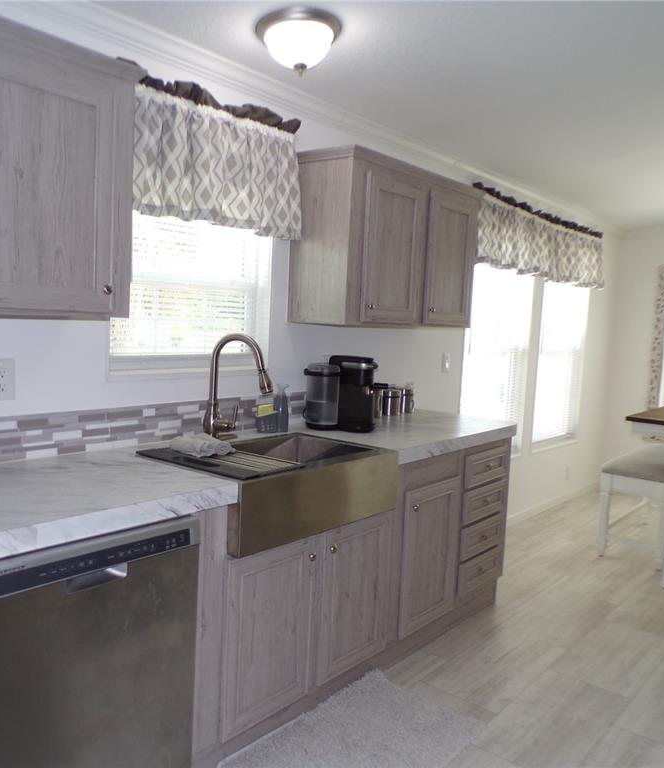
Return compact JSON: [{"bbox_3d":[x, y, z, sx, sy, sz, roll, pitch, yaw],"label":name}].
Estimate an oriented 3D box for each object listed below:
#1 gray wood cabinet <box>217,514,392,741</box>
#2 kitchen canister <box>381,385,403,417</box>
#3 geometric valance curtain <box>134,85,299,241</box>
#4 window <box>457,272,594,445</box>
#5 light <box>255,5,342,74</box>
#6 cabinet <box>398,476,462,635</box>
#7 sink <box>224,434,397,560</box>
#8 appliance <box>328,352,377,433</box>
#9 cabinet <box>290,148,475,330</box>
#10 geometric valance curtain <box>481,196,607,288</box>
[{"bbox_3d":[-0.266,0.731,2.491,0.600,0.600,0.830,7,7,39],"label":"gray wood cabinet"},{"bbox_3d":[0.301,0.087,3.527,0.090,0.135,0.095,3,5,0],"label":"kitchen canister"},{"bbox_3d":[-0.407,-0.785,2.557,0.085,0.422,0.895,7,7,39],"label":"geometric valance curtain"},{"bbox_3d":[1.391,-0.231,4.916,0.090,1.460,2.010,7,7,39],"label":"window"},{"bbox_3d":[-0.107,-1.096,2.345,0.290,0.155,0.290,-3,1,0],"label":"light"},{"bbox_3d":[0.188,0.661,3.049,0.560,0.595,0.435,7,7,39],"label":"cabinet"},{"bbox_3d":[-0.211,0.341,2.423,0.505,0.230,0.770,7,7,39],"label":"sink"},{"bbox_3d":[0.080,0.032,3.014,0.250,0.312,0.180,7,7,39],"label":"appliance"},{"bbox_3d":[0.279,-0.604,3.214,0.330,0.678,1.020,7,7,39],"label":"cabinet"},{"bbox_3d":[1.496,-0.932,4.893,0.085,0.415,2.230,7,7,39],"label":"geometric valance curtain"}]

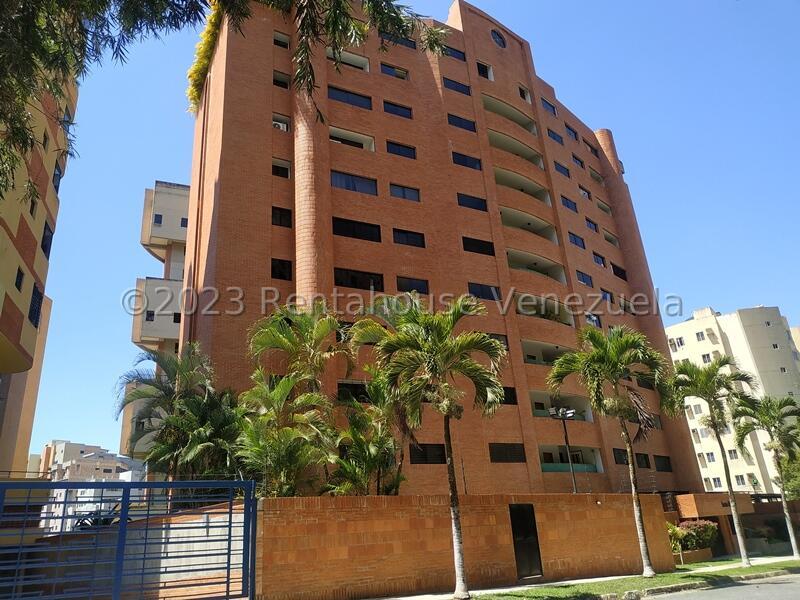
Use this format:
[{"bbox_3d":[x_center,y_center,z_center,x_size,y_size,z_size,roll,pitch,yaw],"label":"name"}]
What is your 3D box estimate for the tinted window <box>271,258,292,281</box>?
[{"bbox_3d":[-5.666,-1.418,26.443,0.980,1.016,0.150,7,-24,-27],"label":"tinted window"}]

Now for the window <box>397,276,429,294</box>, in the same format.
[{"bbox_3d":[0.689,-0.710,28.832,1.870,0.920,0.150,6,-23,-26],"label":"window"}]

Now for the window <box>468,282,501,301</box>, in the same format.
[{"bbox_3d":[4.630,-0.422,30.287,2.150,0.920,0.150,8,-24,-30],"label":"window"}]

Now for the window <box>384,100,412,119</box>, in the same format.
[{"bbox_3d":[-0.120,-10.893,32.076,1.826,0.814,0.200,7,-24,-26],"label":"window"}]

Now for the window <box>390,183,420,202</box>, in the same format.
[{"bbox_3d":[0.310,-6.083,31.583,1.911,0.829,0.150,7,-24,-27],"label":"window"}]

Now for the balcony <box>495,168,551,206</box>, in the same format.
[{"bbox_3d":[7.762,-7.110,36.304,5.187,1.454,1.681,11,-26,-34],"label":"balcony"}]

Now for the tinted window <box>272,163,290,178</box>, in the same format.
[{"bbox_3d":[-5.954,-6.516,27.805,0.959,0.853,0.150,9,-24,-31],"label":"tinted window"}]

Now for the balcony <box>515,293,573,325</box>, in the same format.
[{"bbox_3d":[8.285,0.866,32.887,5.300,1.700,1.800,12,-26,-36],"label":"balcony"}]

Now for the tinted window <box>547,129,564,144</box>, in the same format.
[{"bbox_3d":[11.295,-11.796,40.208,1.887,0.701,0.150,15,-28,-40],"label":"tinted window"}]

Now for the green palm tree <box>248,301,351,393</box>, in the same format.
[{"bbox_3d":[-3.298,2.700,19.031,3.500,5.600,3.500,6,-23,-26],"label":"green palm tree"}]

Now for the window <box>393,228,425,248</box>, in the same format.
[{"bbox_3d":[0.467,-3.219,29.106,1.826,0.814,0.200,7,-24,-26],"label":"window"}]

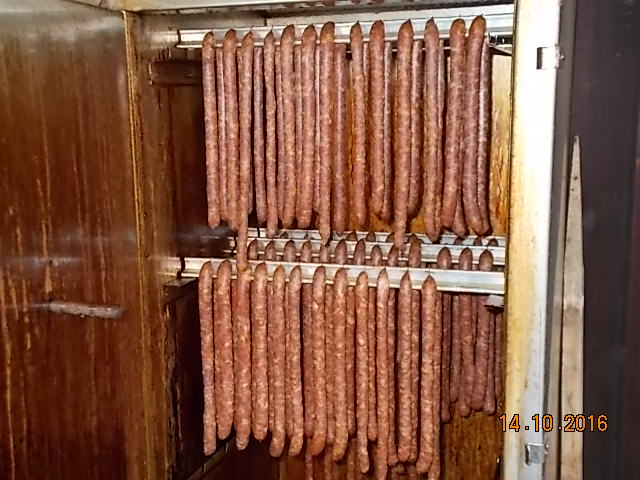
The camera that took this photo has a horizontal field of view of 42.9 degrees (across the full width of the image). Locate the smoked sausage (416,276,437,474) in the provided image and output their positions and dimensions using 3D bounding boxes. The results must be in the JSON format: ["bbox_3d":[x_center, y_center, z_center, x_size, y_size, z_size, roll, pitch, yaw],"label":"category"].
[{"bbox_3d":[0.200,0.259,1.531,0.030,0.390,0.030,4,10,20],"label":"smoked sausage"}]

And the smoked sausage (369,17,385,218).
[{"bbox_3d":[0.106,-0.218,1.486,0.028,0.355,0.028,3,10,20],"label":"smoked sausage"}]

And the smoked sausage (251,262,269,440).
[{"bbox_3d":[-0.117,0.230,1.646,0.032,0.376,0.031,5,11,20],"label":"smoked sausage"}]

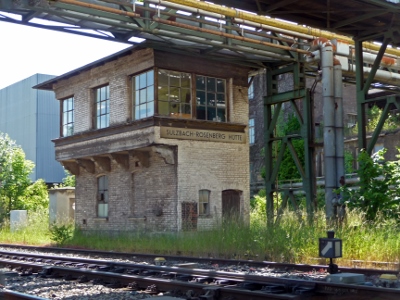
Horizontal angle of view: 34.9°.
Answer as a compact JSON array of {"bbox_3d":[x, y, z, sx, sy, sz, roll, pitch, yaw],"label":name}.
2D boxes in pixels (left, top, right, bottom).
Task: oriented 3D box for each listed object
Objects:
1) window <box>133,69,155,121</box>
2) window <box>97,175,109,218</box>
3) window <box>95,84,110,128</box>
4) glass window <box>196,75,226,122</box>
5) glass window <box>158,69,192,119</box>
[{"bbox_3d":[-2.092,-2.000,23.325,0.150,1.745,1.585,3,-7,-35],"label":"window"},{"bbox_3d":[-4.185,2.021,27.588,0.150,1.878,1.172,3,-7,-35],"label":"window"},{"bbox_3d":[-3.935,-1.747,25.942,0.150,1.754,1.569,3,-7,-35],"label":"window"},{"bbox_3d":[0.459,-1.930,23.954,1.467,1.707,0.150,3,-7,-35],"label":"glass window"},{"bbox_3d":[-0.882,-1.996,22.996,1.473,1.716,0.150,3,-7,-35],"label":"glass window"}]

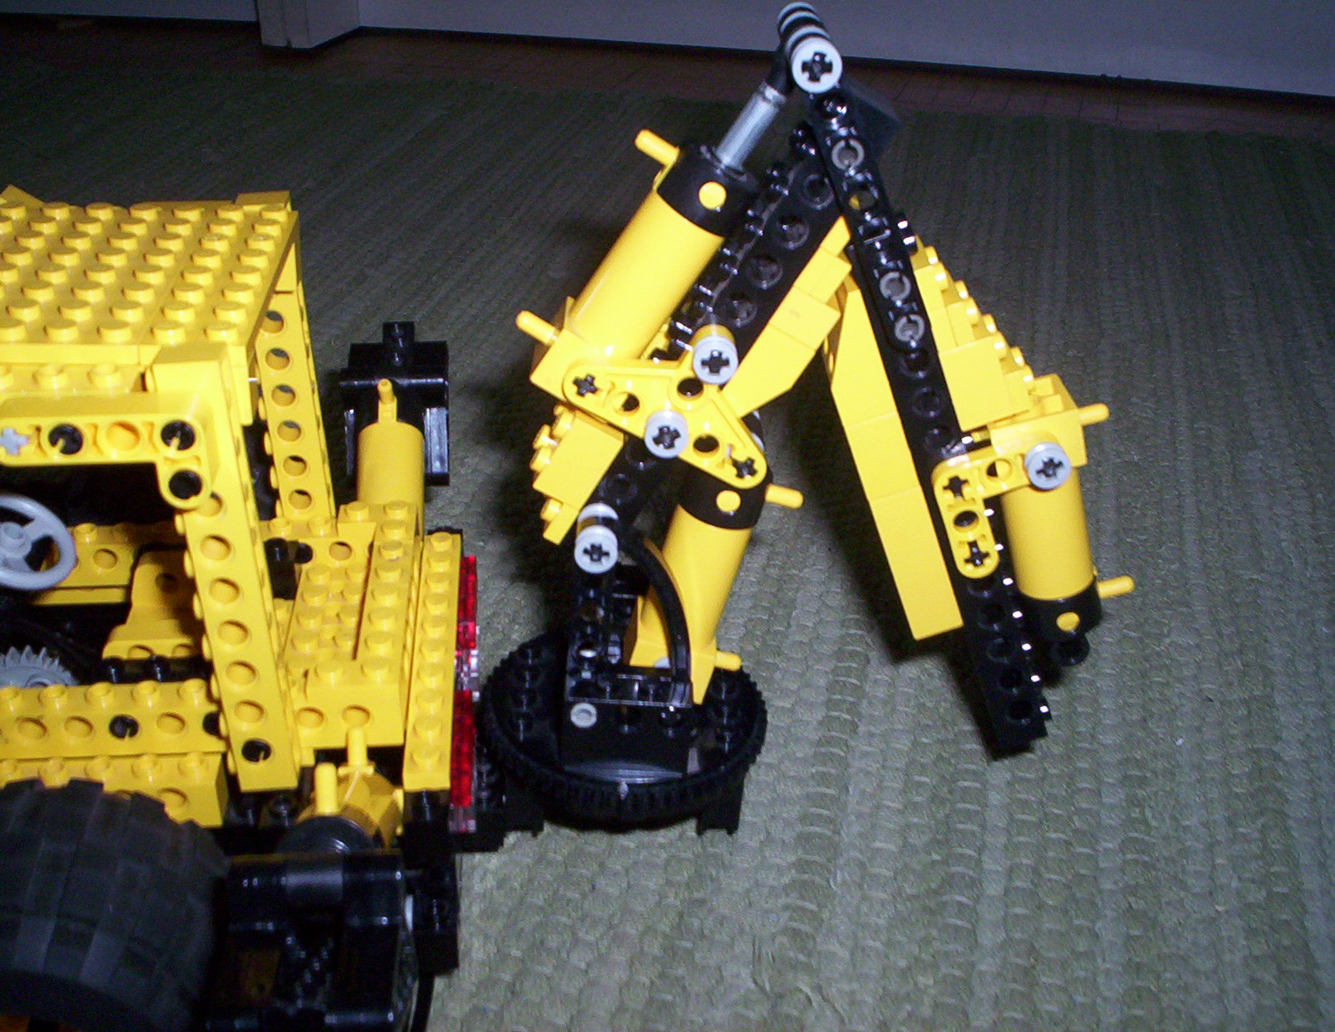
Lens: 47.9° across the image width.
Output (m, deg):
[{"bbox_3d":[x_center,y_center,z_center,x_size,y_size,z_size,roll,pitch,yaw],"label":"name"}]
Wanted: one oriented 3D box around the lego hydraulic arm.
[{"bbox_3d":[0.034,-0.018,0.278,0.122,0.139,0.041,0,30,-4],"label":"lego hydraulic arm"}]

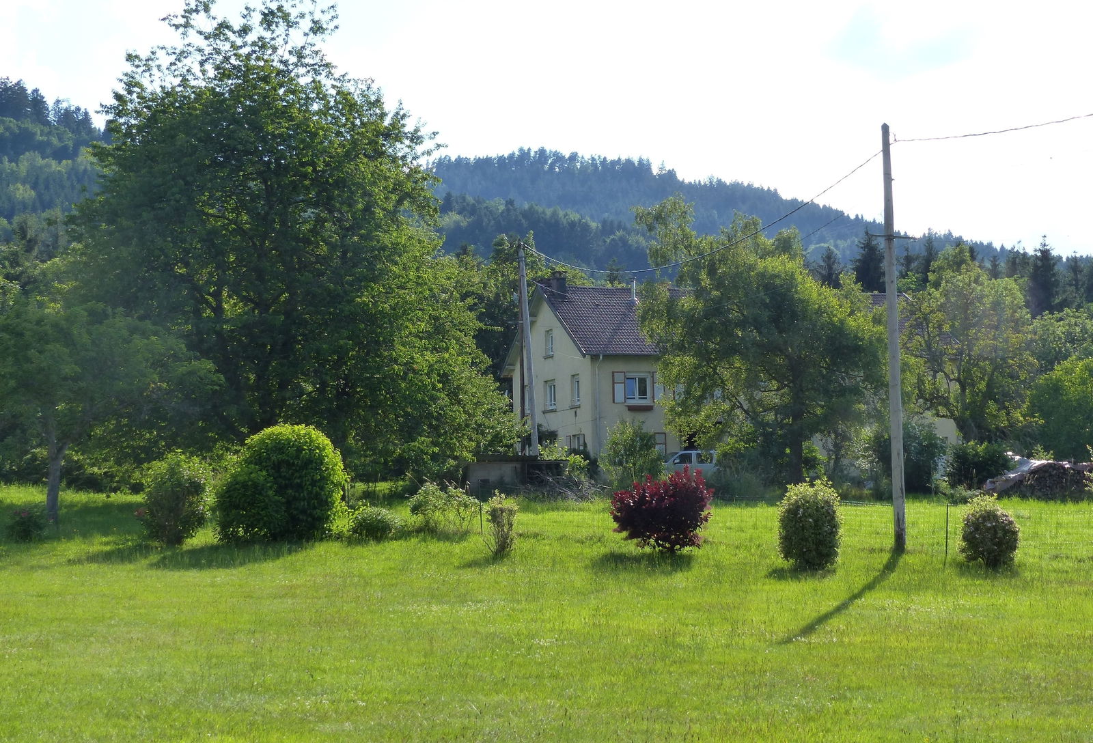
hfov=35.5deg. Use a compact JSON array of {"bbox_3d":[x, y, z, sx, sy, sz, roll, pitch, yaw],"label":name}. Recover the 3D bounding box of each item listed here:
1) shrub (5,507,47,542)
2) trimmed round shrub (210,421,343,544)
[{"bbox_3d":[-9.302,2.742,30.500,0.748,0.639,0.748,1,-4,-17],"label":"shrub"},{"bbox_3d":[-5.938,2.512,38.000,2.900,2.650,2.600,-1,-4,0],"label":"trimmed round shrub"}]

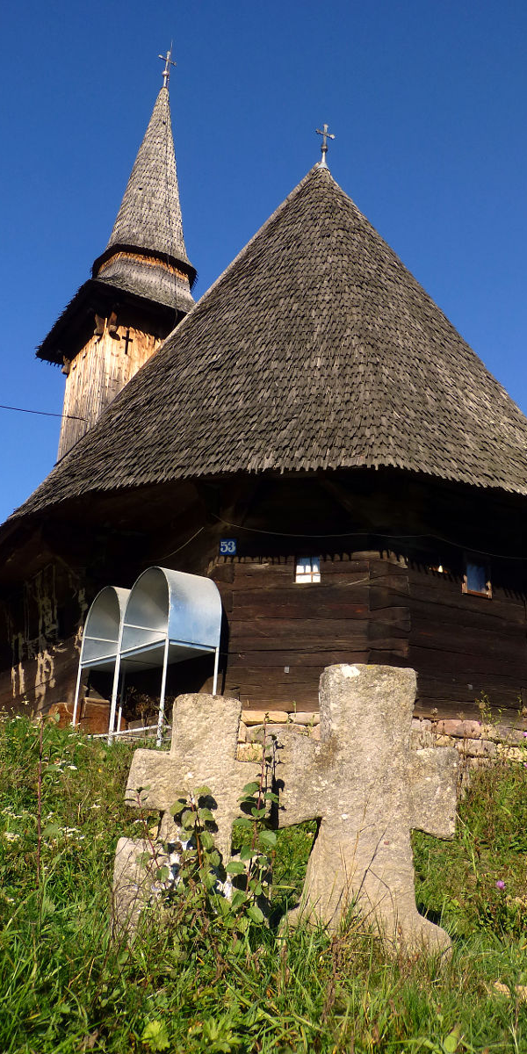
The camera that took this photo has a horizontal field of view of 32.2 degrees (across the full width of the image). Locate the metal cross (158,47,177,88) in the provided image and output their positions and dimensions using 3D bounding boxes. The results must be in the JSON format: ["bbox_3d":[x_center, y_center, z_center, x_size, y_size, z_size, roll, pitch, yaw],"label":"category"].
[{"bbox_3d":[-2.633,-12.532,24.888,0.580,1.570,0.100,12,-21,-26],"label":"metal cross"}]

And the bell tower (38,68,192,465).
[{"bbox_3d":[-2.838,-7.271,23.085,3.900,11.700,3.900,12,-21,-26],"label":"bell tower"}]

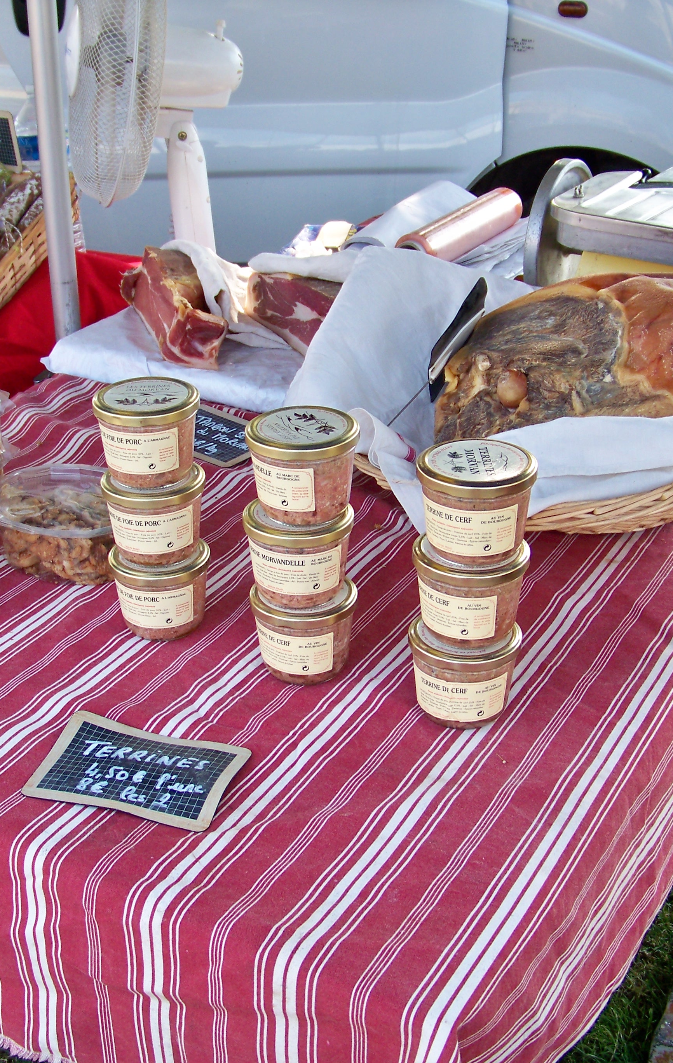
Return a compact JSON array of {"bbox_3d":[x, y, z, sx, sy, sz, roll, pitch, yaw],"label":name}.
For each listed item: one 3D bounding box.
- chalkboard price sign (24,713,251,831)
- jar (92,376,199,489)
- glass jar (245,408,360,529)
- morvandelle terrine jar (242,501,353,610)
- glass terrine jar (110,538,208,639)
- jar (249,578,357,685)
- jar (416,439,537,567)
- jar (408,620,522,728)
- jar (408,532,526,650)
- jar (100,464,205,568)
[{"bbox_3d":[-0.145,0.175,0.989,0.144,0.014,0.096,9,31,11],"label":"chalkboard price sign"},{"bbox_3d":[-0.154,-0.078,1.110,0.087,0.072,0.087,0,27,0],"label":"jar"},{"bbox_3d":[-0.025,-0.047,1.032,0.086,0.071,0.086,-1,27,0],"label":"glass jar"},{"bbox_3d":[-0.029,0.017,1.062,0.086,0.071,0.086,-1,27,0],"label":"morvandelle terrine jar"},{"bbox_3d":[-0.149,0.050,1.164,0.086,0.071,0.086,-1,27,0],"label":"glass terrine jar"},{"bbox_3d":[-0.026,0.081,1.109,0.087,0.072,0.087,0,27,0],"label":"jar"},{"bbox_3d":[0.101,-0.019,0.975,0.086,0.071,0.086,-1,27,0],"label":"jar"},{"bbox_3d":[0.099,0.107,1.040,0.086,0.071,0.086,-1,27,0],"label":"jar"},{"bbox_3d":[0.101,0.044,1.021,0.087,0.072,0.087,0,27,0],"label":"jar"},{"bbox_3d":[-0.152,-0.014,1.142,0.087,0.072,0.087,0,27,0],"label":"jar"}]

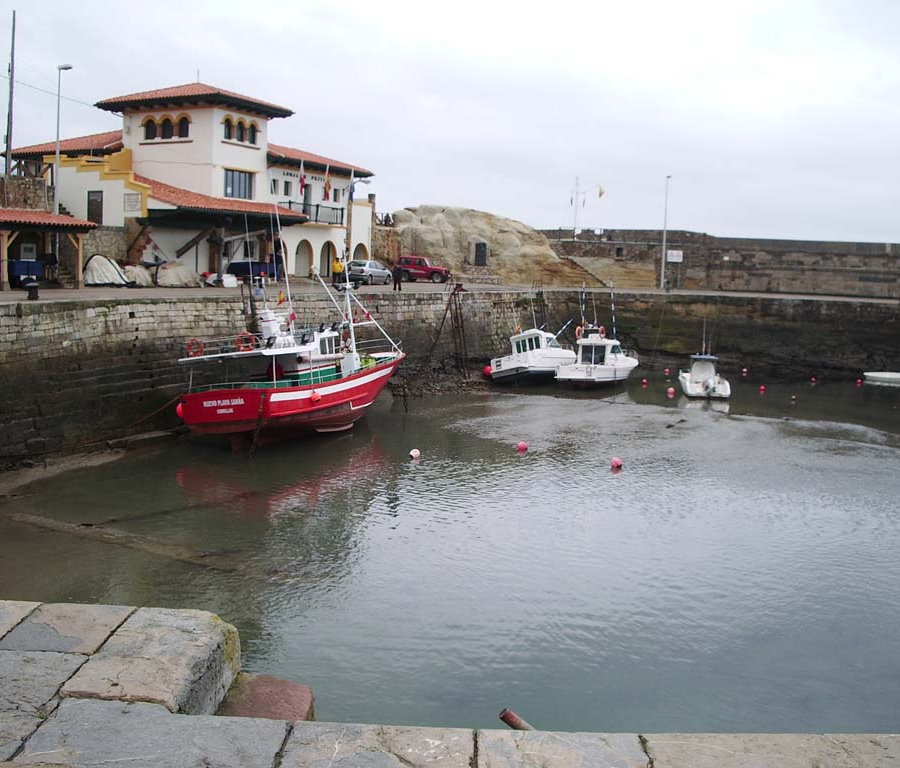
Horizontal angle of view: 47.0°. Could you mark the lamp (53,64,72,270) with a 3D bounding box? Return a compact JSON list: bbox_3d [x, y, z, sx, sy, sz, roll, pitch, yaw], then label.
[{"bbox_3d":[-17.228,-9.443,45.797,0.750,9.400,0.300,4,7,25],"label":"lamp"}]

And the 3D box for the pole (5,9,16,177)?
[{"bbox_3d":[-19.906,-13.076,46.927,0.250,7.700,0.250,4,7,25],"label":"pole"}]

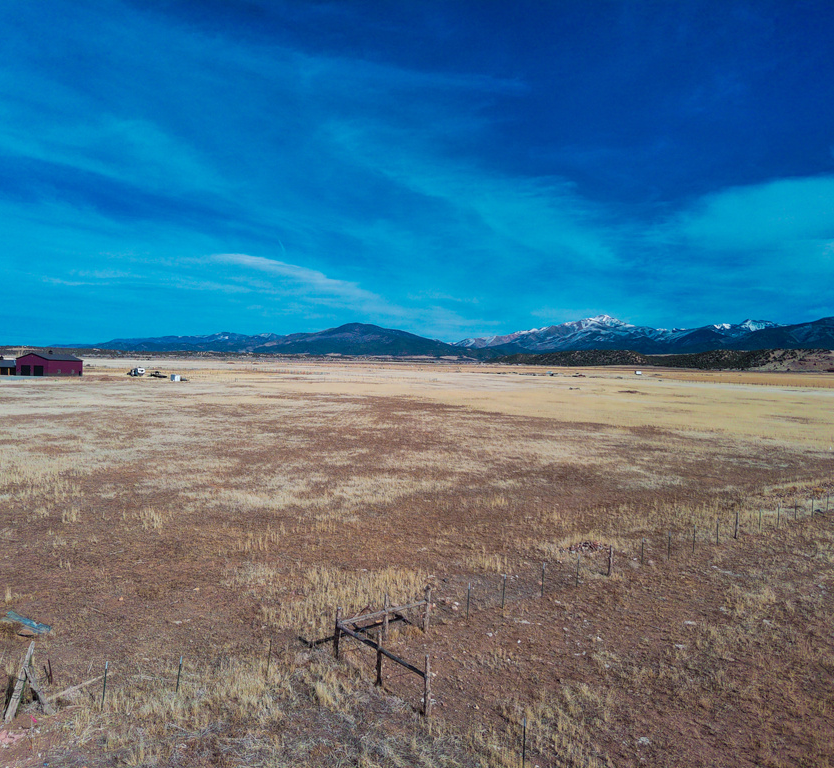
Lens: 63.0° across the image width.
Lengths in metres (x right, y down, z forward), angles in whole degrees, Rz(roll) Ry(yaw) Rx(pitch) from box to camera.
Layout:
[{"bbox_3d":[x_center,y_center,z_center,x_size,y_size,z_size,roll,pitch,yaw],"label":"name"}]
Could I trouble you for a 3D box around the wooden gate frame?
[{"bbox_3d":[-1.154,7.843,20.730,3.180,1.620,5.630,1,2,1],"label":"wooden gate frame"}]

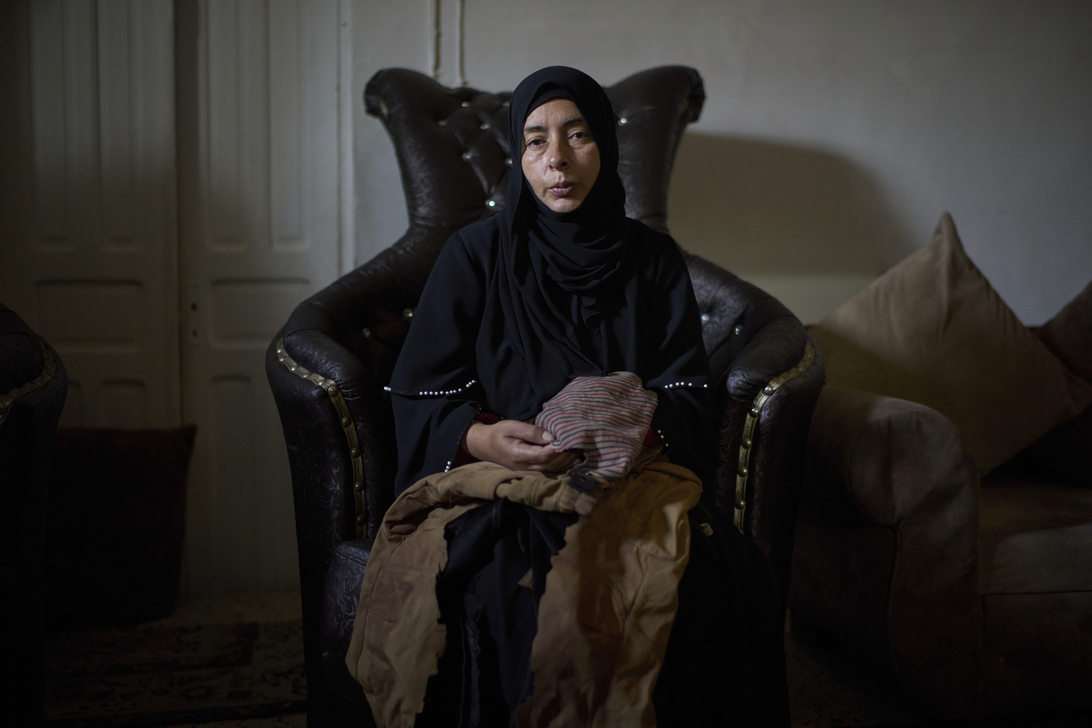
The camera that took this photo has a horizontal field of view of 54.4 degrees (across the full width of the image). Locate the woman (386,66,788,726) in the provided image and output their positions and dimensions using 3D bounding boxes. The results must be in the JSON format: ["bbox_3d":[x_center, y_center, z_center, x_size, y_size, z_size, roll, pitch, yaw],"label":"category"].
[{"bbox_3d":[0.030,0.105,1.480,0.540,1.150,0.760,0,3,2],"label":"woman"}]

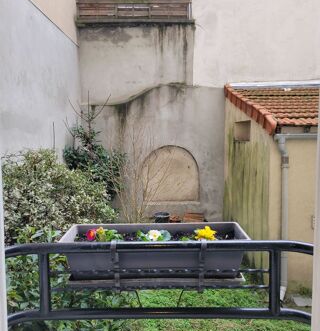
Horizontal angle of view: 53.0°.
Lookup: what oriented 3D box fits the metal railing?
[{"bbox_3d":[-0.002,0.352,0.935,0.930,0.245,0.100,0,5,0],"label":"metal railing"}]

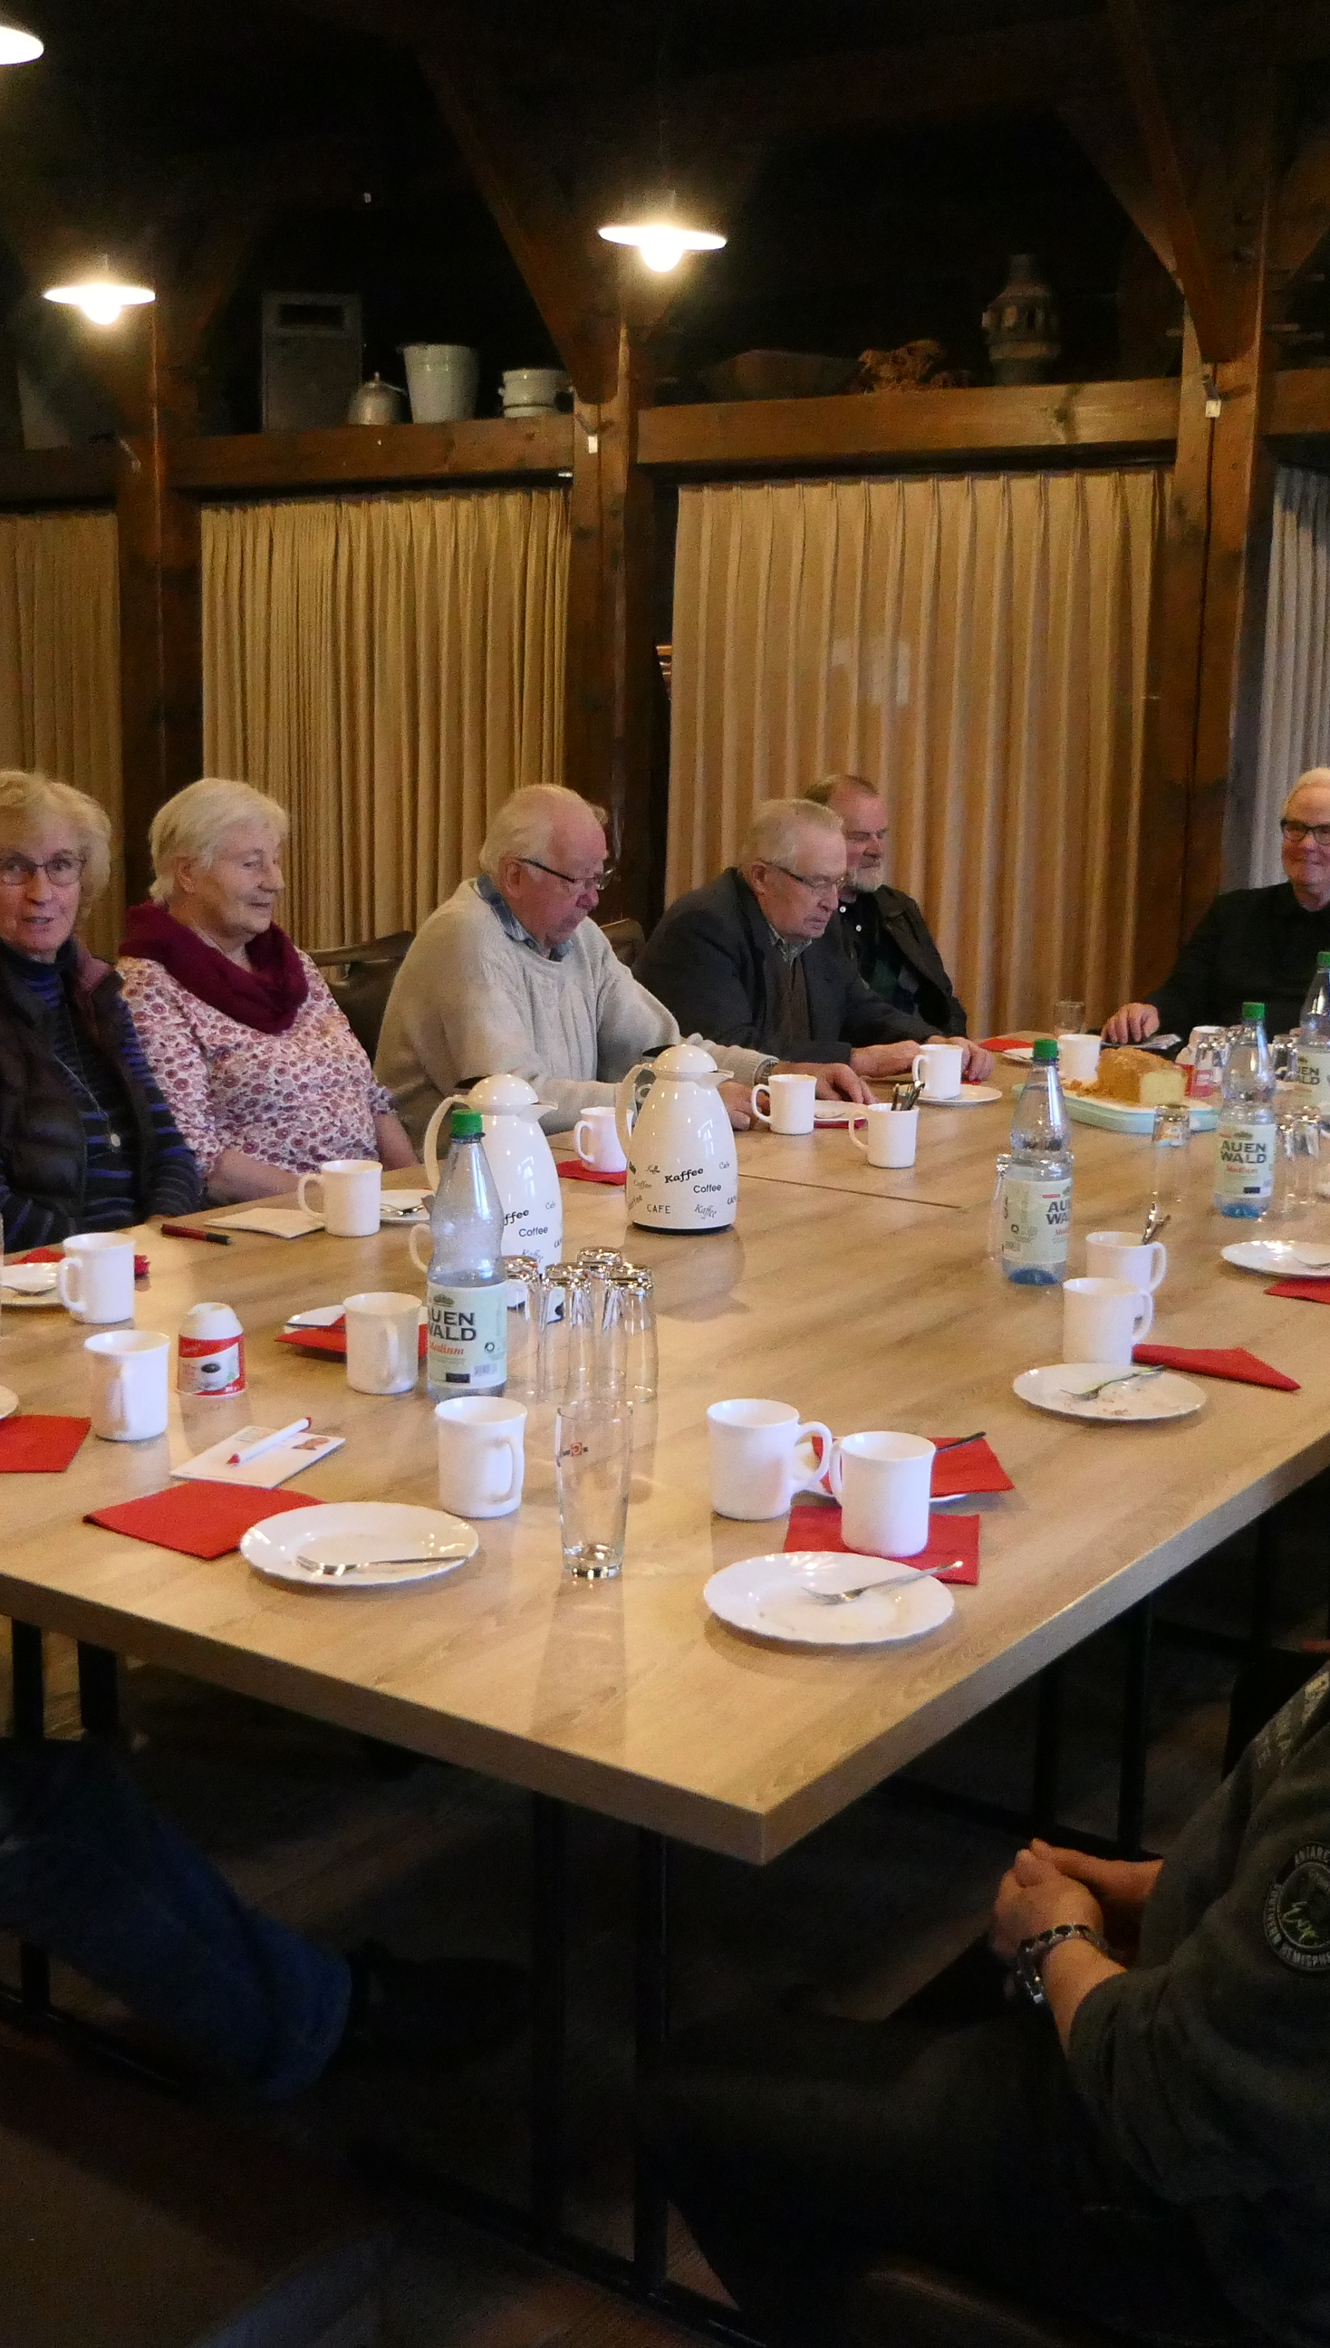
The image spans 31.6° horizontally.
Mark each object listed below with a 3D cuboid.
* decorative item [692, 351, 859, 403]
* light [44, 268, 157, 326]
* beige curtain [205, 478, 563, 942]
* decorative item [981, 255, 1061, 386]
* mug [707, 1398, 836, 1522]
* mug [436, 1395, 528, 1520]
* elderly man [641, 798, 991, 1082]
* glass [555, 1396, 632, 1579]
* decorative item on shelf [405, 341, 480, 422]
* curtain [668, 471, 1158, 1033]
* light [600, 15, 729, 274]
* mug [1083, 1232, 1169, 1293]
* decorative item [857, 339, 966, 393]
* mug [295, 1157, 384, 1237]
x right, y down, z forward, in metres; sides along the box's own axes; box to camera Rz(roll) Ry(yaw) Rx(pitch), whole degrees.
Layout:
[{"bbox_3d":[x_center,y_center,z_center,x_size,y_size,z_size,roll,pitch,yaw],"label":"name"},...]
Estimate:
[{"bbox_3d":[0.277,-1.977,5.825,0.440,0.140,0.250,7,13,29],"label":"decorative item"},{"bbox_3d":[-1.406,-2.193,5.862,0.275,0.165,0.275,1,11,0],"label":"light"},{"bbox_3d":[-0.792,-0.922,6.721,1.270,1.950,0.130,6,13,27],"label":"beige curtain"},{"bbox_3d":[0.929,-2.215,6.119,0.205,0.355,0.205,6,13,28],"label":"decorative item"},{"bbox_3d":[0.094,0.251,2.057,0.111,0.086,0.081,0,11,-3],"label":"mug"},{"bbox_3d":[-0.151,0.247,2.021,0.079,0.088,0.110,-7,13,-31],"label":"mug"},{"bbox_3d":[0.335,-0.102,4.603,0.780,1.240,0.550,7,14,32],"label":"elderly man"},{"bbox_3d":[-0.056,0.259,1.940,0.061,0.132,0.061,1,11,0],"label":"glass"},{"bbox_3d":[-0.601,-2.115,6.291,0.200,0.210,0.200,1,11,0],"label":"decorative item on shelf"},{"bbox_3d":[0.619,-0.794,6.094,1.250,1.950,0.130,6,13,27],"label":"curtain"},{"bbox_3d":[-0.006,-2.182,4.969,0.275,0.524,0.275,0,12,0],"label":"light"},{"bbox_3d":[0.545,0.118,2.735,0.111,0.086,0.081,-3,12,-16],"label":"mug"},{"bbox_3d":[0.657,-2.150,6.269,0.270,0.155,0.200,6,13,28],"label":"decorative item"},{"bbox_3d":[-0.423,0.032,3.075,0.110,0.088,0.079,-2,12,-11],"label":"mug"}]

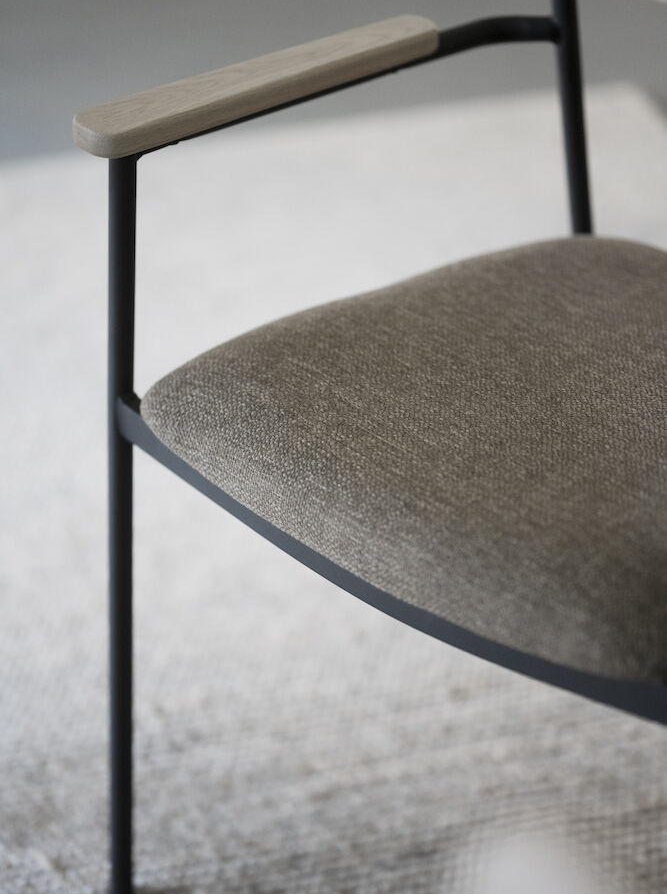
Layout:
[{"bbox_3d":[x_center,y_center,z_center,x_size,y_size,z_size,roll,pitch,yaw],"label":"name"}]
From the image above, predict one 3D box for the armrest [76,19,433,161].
[{"bbox_3d":[-0.049,-0.265,1.710,0.049,0.020,0.343,24,35,38],"label":"armrest"}]

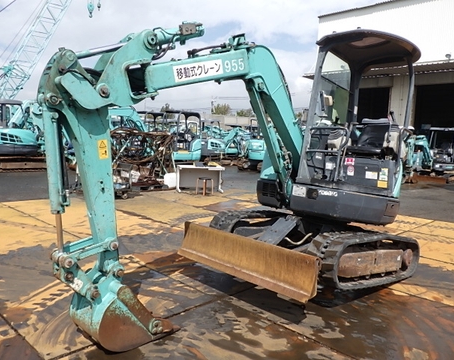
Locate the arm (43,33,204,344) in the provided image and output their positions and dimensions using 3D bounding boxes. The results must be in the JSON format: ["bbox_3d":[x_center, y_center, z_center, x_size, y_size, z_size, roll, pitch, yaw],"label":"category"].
[{"bbox_3d":[-0.708,-0.041,2.810,1.313,2.363,0.505,-3,8,-45],"label":"arm"}]

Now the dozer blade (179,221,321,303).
[{"bbox_3d":[0.122,0.670,3.472,1.545,0.347,0.160,8,0,45],"label":"dozer blade"}]

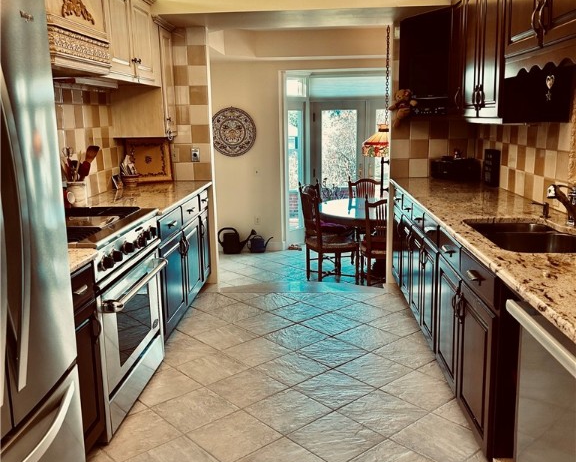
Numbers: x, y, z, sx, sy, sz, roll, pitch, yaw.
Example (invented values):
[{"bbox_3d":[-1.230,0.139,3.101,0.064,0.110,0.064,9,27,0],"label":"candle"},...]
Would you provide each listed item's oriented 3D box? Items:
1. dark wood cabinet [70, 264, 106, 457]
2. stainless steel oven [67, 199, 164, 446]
[{"bbox_3d":[-1.118,0.578,2.293,0.650,0.855,0.470,-1,11,3],"label":"dark wood cabinet"},{"bbox_3d":[-1.063,0.409,2.971,0.690,0.925,0.920,-1,11,3],"label":"stainless steel oven"}]

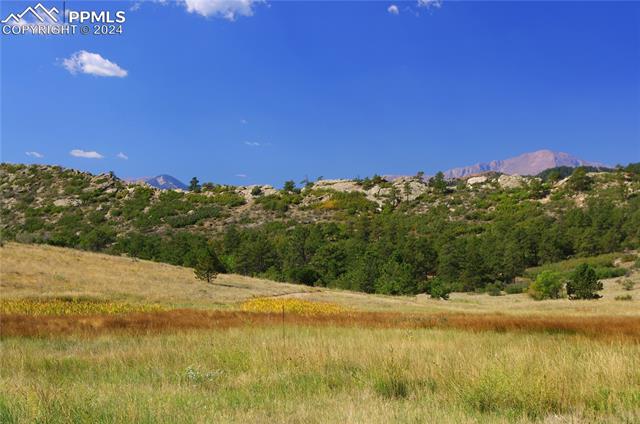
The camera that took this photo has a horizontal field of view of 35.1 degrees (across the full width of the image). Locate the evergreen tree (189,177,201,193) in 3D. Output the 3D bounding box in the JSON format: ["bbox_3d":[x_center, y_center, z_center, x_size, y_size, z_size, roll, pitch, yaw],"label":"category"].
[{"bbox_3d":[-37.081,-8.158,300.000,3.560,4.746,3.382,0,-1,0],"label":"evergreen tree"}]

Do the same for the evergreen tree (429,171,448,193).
[{"bbox_3d":[34.053,-8.631,290.000,5.592,6.251,5.312,0,-1,0],"label":"evergreen tree"}]

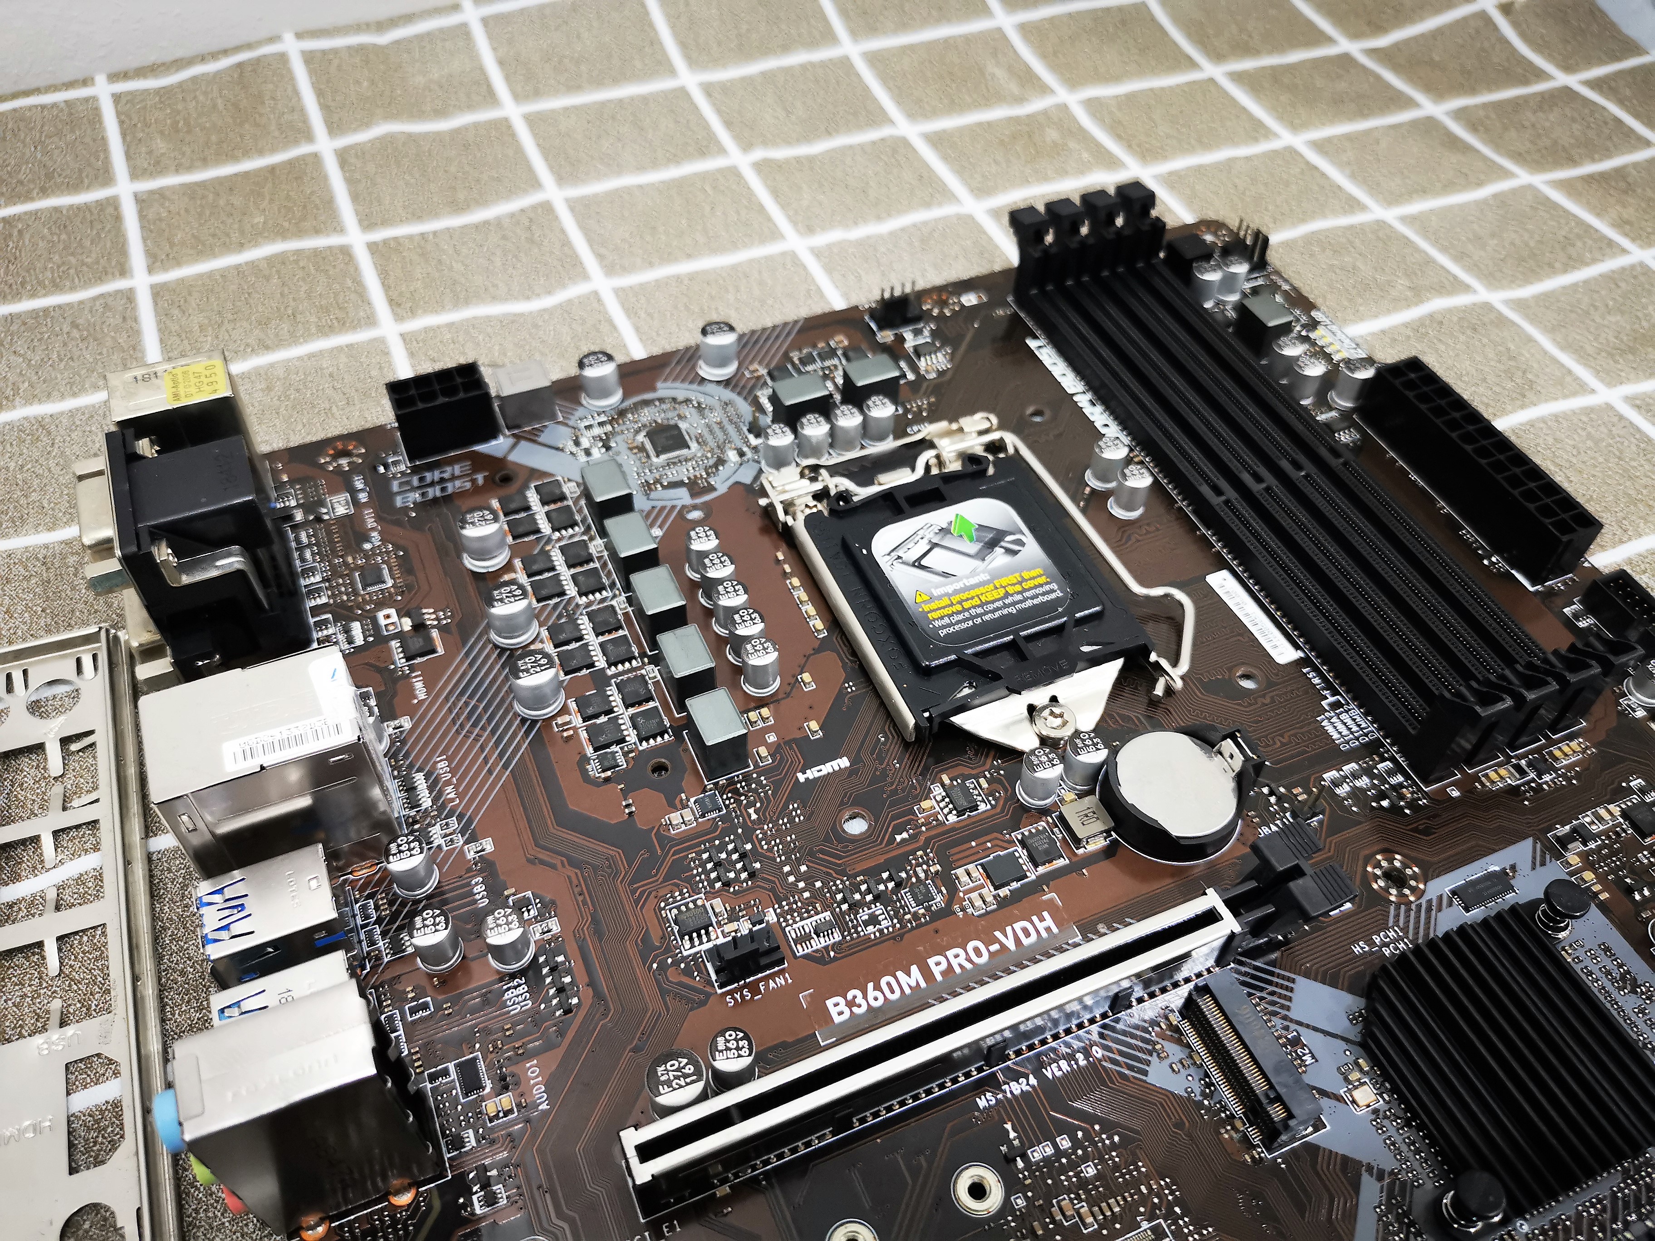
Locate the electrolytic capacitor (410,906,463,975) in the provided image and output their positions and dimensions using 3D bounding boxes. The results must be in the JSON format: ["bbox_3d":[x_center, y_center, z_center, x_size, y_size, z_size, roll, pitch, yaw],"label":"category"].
[{"bbox_3d":[-0.056,0.046,0.186,0.006,0.008,0.006,-18,52,-15],"label":"electrolytic capacitor"}]

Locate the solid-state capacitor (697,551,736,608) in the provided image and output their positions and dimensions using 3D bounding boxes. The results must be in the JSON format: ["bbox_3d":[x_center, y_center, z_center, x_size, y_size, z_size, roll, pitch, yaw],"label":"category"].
[{"bbox_3d":[-0.019,-0.007,0.231,0.006,0.008,0.006,1,50,-1],"label":"solid-state capacitor"}]

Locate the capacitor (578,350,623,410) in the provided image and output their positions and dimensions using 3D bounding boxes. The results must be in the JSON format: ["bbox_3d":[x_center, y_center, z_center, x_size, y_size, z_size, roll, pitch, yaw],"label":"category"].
[{"bbox_3d":[-0.047,-0.049,0.266,0.008,0.008,0.008,1,50,-1],"label":"capacitor"}]

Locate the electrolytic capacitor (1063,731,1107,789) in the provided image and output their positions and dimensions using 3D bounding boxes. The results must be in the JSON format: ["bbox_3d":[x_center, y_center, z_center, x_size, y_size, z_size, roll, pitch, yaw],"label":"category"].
[{"bbox_3d":[0.041,0.023,0.208,0.006,0.008,0.006,0,49,0],"label":"electrolytic capacitor"}]

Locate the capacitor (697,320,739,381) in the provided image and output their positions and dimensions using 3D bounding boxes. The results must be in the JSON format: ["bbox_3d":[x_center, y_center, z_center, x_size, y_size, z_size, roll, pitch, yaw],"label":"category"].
[{"bbox_3d":[-0.023,-0.057,0.273,0.008,0.008,0.008,-18,52,-15],"label":"capacitor"}]

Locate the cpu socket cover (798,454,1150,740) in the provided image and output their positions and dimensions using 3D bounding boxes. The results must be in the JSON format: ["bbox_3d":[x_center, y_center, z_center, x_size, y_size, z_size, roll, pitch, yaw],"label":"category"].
[{"bbox_3d":[0.025,-0.007,0.229,0.043,0.007,0.057,-18,52,-15],"label":"cpu socket cover"}]

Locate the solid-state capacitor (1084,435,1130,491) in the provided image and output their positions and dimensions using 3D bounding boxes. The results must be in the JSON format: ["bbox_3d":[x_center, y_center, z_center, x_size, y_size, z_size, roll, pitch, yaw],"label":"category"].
[{"bbox_3d":[0.055,-0.031,0.253,0.006,0.008,0.006,1,50,-1],"label":"solid-state capacitor"}]

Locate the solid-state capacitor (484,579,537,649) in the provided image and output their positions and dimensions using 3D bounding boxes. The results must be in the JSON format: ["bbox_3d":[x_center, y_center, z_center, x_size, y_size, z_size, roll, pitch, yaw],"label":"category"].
[{"bbox_3d":[-0.055,-0.001,0.226,0.008,0.008,0.008,-18,52,-15],"label":"solid-state capacitor"}]

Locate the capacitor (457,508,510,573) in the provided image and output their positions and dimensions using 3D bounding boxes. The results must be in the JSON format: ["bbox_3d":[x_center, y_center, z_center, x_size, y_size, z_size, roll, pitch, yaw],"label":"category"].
[{"bbox_3d":[-0.063,-0.015,0.237,0.008,0.009,0.008,-18,52,-15],"label":"capacitor"}]

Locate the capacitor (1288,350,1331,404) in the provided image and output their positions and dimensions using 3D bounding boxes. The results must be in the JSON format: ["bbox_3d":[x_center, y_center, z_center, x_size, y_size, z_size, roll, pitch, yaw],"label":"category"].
[{"bbox_3d":[0.100,-0.050,0.271,0.006,0.008,0.006,-18,52,-15],"label":"capacitor"}]

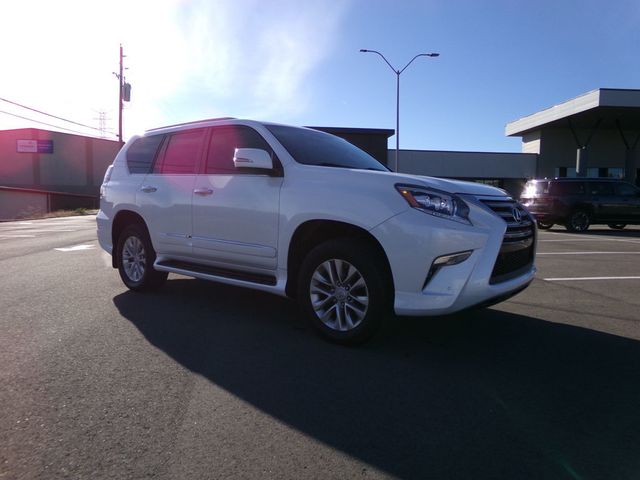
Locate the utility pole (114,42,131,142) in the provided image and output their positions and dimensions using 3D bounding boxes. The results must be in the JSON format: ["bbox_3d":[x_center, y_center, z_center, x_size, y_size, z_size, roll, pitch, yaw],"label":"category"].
[{"bbox_3d":[-15.830,-8.885,35.593,1.300,13.130,0.700,-2,6,-23],"label":"utility pole"}]

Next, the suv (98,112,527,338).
[{"bbox_3d":[-0.447,-0.312,4.661,4.860,1.850,1.890,5,7,39],"label":"suv"}]

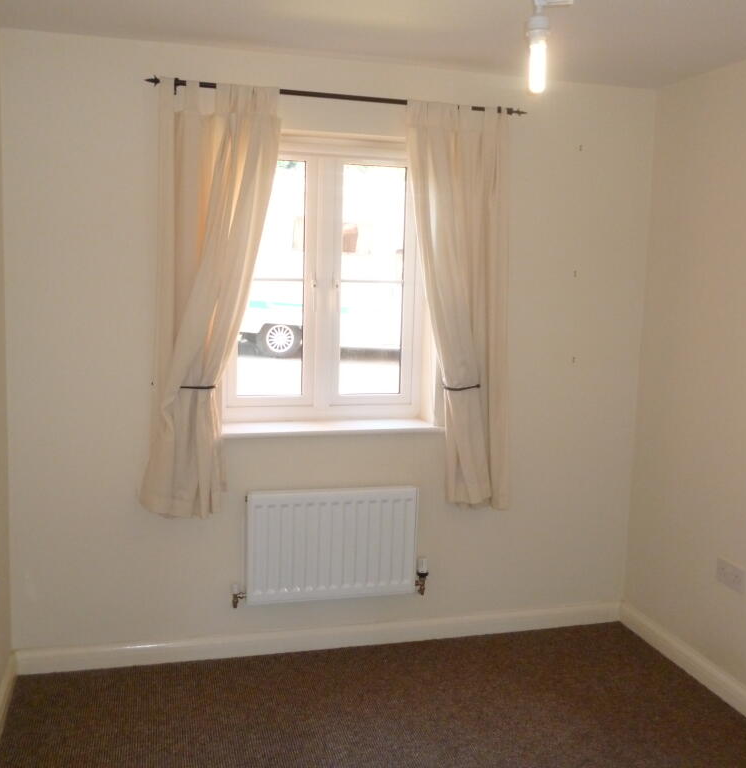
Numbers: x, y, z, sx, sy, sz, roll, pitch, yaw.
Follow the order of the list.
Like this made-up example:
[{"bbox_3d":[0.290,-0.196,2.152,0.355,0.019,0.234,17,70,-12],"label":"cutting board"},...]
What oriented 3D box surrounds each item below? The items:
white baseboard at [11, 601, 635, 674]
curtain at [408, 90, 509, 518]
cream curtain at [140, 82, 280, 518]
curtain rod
[{"bbox_3d":[-0.110,1.048,3.455,2.560,0.094,0.018,0,8,-15],"label":"white baseboard"},{"bbox_3d":[0.338,-0.276,3.317,0.488,1.625,0.125,0,8,-15],"label":"curtain"},{"bbox_3d":[-0.605,-0.283,3.059,0.501,1.601,0.130,0,8,-15],"label":"cream curtain"},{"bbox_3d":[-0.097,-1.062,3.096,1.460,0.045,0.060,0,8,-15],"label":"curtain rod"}]

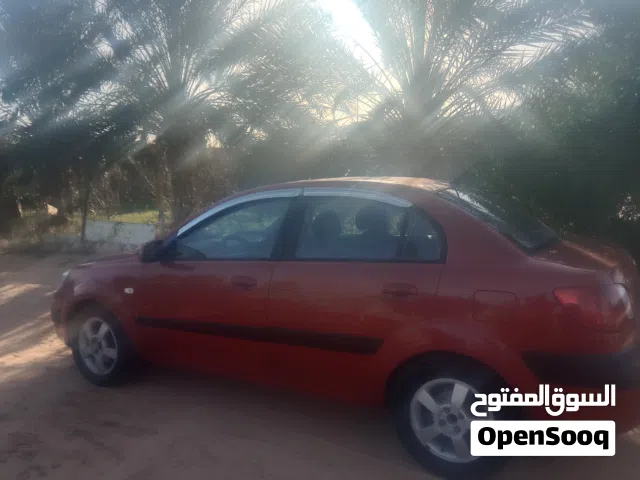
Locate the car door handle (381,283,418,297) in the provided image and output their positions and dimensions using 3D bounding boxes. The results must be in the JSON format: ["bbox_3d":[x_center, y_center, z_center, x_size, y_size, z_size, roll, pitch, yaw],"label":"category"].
[{"bbox_3d":[0.384,0.236,2.381,0.178,0.052,0.045,2,6,29],"label":"car door handle"}]

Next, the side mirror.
[{"bbox_3d":[-1.025,0.065,3.078,0.110,0.145,0.180,2,6,29],"label":"side mirror"}]

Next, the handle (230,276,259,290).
[{"bbox_3d":[-0.429,0.247,2.833,0.178,0.052,0.045,2,6,29],"label":"handle"}]

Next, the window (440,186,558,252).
[{"bbox_3d":[1.080,-0.153,2.906,0.600,0.100,1.200,35,20,22],"label":"window"}]

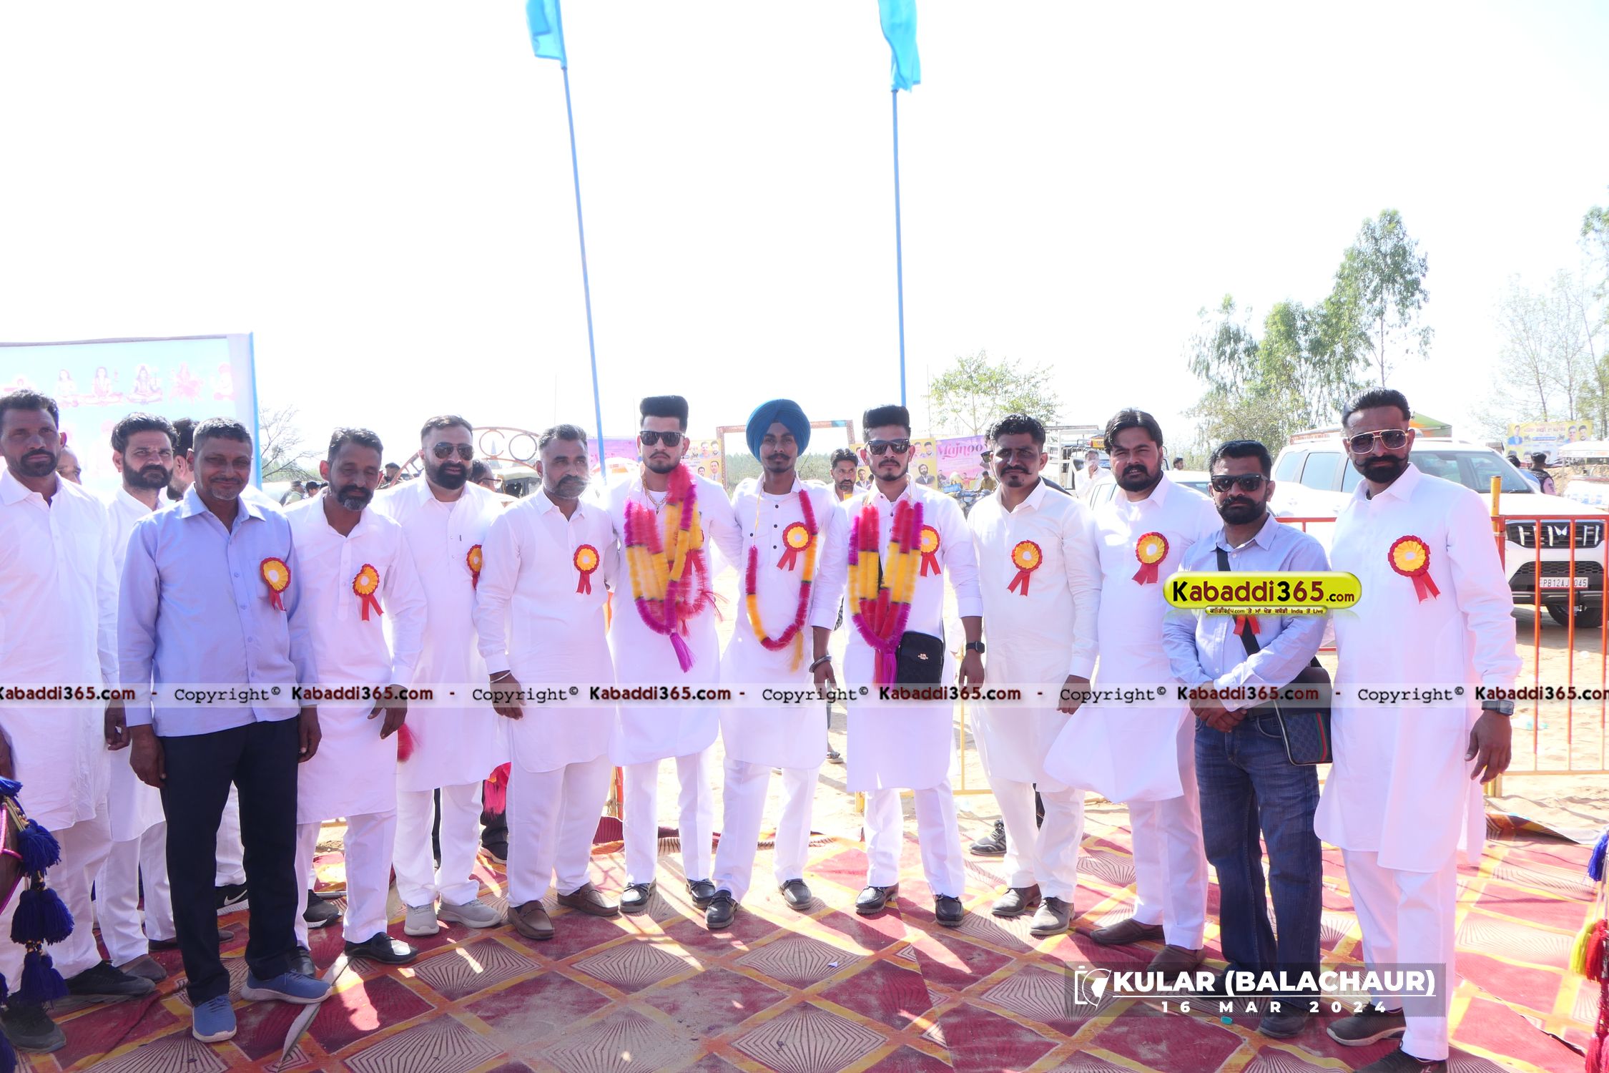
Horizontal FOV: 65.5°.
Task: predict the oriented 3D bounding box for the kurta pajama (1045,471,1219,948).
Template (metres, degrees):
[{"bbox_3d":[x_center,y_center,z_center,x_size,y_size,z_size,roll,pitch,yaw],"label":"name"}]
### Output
[{"bbox_3d":[1.060,0.542,4.020,0.550,1.500,0.400,0,0,34],"label":"kurta pajama"}]

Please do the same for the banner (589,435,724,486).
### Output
[{"bbox_3d":[-2.833,-1.326,24.000,2.507,1.150,0.060,-1,3,-2],"label":"banner"}]

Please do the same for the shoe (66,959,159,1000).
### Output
[{"bbox_3d":[-2.186,1.365,3.912,0.290,0.110,0.105,0,3,14],"label":"shoe"}]

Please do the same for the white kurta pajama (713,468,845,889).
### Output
[{"bbox_3d":[-0.098,0.558,4.520,0.520,1.490,0.330,-1,3,0],"label":"white kurta pajama"}]

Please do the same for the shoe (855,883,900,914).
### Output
[{"bbox_3d":[0.266,1.260,4.499,0.105,0.105,0.285,1,4,28],"label":"shoe"}]

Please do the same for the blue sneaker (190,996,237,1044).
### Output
[{"bbox_3d":[-1.725,1.369,3.656,0.110,0.110,0.285,-2,3,-24],"label":"blue sneaker"}]

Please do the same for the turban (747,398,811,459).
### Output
[{"bbox_3d":[-0.095,-0.400,4.629,0.232,0.222,0.265,-1,3,1],"label":"turban"}]

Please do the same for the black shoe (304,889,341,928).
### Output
[{"bbox_3d":[-1.768,1.300,4.433,0.290,0.110,0.108,1,4,30],"label":"black shoe"}]

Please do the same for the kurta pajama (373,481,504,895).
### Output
[{"bbox_3d":[-1.312,0.567,4.510,0.540,1.500,0.340,-2,4,-26],"label":"kurta pajama"}]

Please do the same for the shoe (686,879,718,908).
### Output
[{"bbox_3d":[-0.389,1.294,4.672,0.108,0.105,0.290,-2,3,-11],"label":"shoe"}]

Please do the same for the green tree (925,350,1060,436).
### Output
[{"bbox_3d":[4.732,-2.348,31.113,3.332,4.533,3.332,-1,3,0],"label":"green tree"}]

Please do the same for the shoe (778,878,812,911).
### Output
[{"bbox_3d":[-0.040,1.262,4.561,0.105,0.105,0.285,-2,4,-12],"label":"shoe"}]

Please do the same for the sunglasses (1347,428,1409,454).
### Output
[{"bbox_3d":[1.456,-0.241,3.177,0.148,0.052,0.145,-4,2,23],"label":"sunglasses"}]

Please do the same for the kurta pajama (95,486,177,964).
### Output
[{"bbox_3d":[-2.138,0.575,4.050,0.510,1.480,0.360,-1,0,-35],"label":"kurta pajama"}]

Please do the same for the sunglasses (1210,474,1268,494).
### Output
[{"bbox_3d":[1.200,-0.142,3.434,0.142,0.046,0.145,1,0,28],"label":"sunglasses"}]

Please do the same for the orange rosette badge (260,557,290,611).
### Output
[{"bbox_3d":[-1.493,0.135,3.530,0.105,0.155,0.030,-2,-3,-44],"label":"orange rosette badge"}]

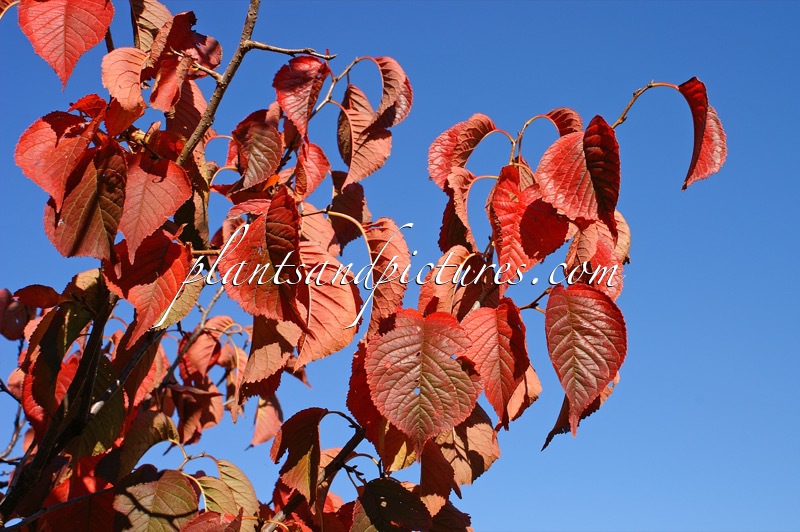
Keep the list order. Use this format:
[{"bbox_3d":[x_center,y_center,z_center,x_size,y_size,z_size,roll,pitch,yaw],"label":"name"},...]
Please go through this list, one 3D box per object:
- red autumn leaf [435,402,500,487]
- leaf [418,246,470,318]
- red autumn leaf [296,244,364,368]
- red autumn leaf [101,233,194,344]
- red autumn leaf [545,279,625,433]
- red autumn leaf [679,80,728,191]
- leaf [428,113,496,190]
[{"bbox_3d":[0.060,0.161,1.050,0.066,0.085,0.030,0,-15,11],"label":"red autumn leaf"},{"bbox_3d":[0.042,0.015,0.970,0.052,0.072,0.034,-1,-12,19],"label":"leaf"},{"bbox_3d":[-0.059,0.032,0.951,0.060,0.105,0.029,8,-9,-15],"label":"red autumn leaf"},{"bbox_3d":[-0.211,0.019,0.970,0.071,0.100,0.034,11,-11,-1],"label":"red autumn leaf"},{"bbox_3d":[0.148,0.074,0.921,0.063,0.117,0.029,2,-11,-8],"label":"red autumn leaf"},{"bbox_3d":[0.270,-0.117,1.030,0.040,0.100,0.040,-7,-15,41],"label":"red autumn leaf"},{"bbox_3d":[0.057,-0.104,1.050,0.045,0.075,0.035,13,-24,50],"label":"leaf"}]

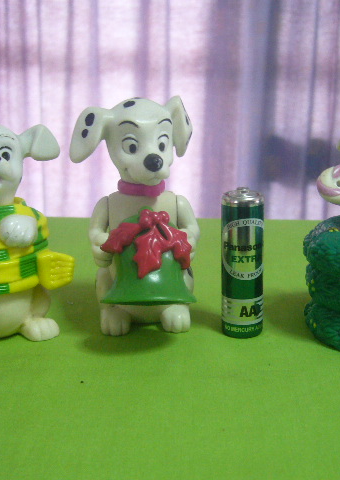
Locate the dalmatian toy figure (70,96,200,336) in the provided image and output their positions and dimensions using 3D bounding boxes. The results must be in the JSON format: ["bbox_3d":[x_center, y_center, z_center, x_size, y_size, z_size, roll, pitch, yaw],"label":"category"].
[{"bbox_3d":[-0.012,-0.009,0.230,0.045,0.081,0.041,-3,10,-8],"label":"dalmatian toy figure"}]

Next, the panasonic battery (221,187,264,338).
[{"bbox_3d":[0.025,0.007,0.221,0.014,0.050,0.014,-1,10,0],"label":"panasonic battery"}]

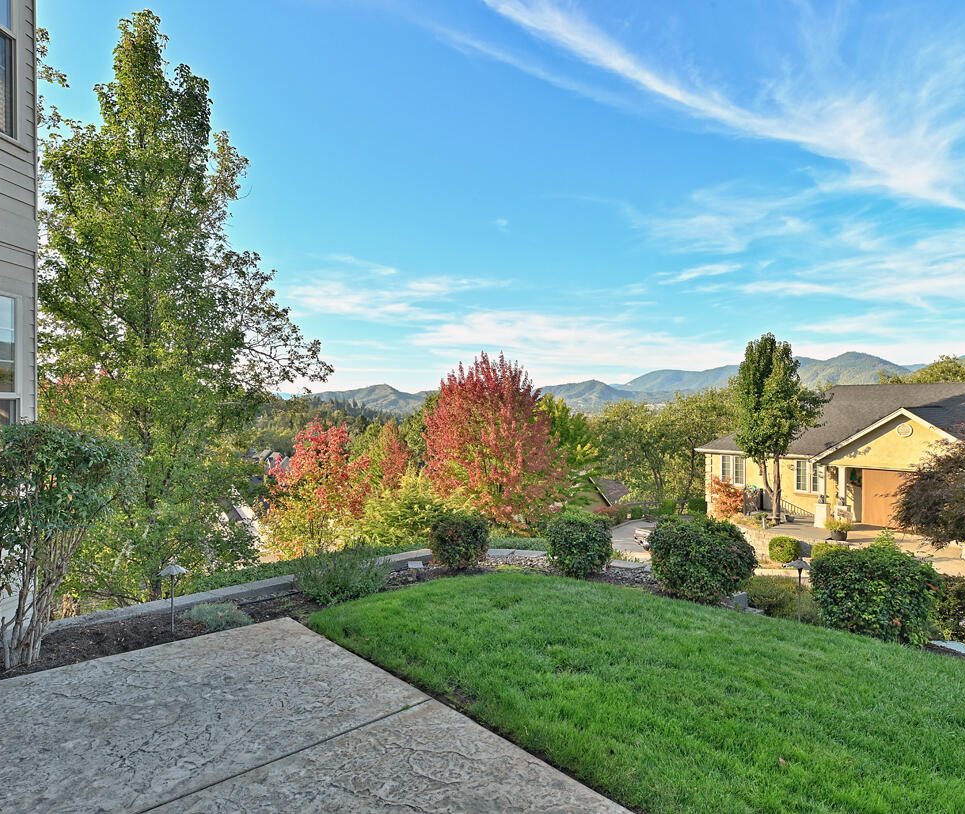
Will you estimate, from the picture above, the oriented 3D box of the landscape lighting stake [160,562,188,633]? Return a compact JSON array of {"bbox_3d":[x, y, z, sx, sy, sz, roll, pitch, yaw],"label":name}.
[{"bbox_3d":[-2.148,1.326,4.250,0.190,0.480,0.190,0,0,0],"label":"landscape lighting stake"}]

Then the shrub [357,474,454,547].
[{"bbox_3d":[-1.155,1.660,9.400,1.550,1.280,1.400,0,0,-7],"label":"shrub"}]

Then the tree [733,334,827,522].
[{"bbox_3d":[11.394,0.828,23.500,3.400,7.200,3.400,0,0,0],"label":"tree"}]

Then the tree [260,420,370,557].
[{"bbox_3d":[-3.556,1.870,13.000,2.300,3.160,2.200,0,0,-15],"label":"tree"}]

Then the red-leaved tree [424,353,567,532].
[{"bbox_3d":[0.354,1.200,18.000,4.150,5.600,4.000,0,0,1],"label":"red-leaved tree"}]

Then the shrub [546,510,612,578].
[{"bbox_3d":[0.961,1.355,6.050,0.660,0.650,0.640,0,0,9],"label":"shrub"}]

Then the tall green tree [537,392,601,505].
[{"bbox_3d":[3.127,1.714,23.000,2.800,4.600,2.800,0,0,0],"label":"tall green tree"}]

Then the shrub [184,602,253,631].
[{"bbox_3d":[-1.932,1.520,4.450,0.490,0.170,0.420,0,0,0],"label":"shrub"}]

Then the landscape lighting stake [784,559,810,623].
[{"bbox_3d":[2.368,1.368,4.560,0.205,0.485,0.205,0,0,27],"label":"landscape lighting stake"}]

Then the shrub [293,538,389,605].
[{"bbox_3d":[-1.244,1.400,5.350,0.820,0.480,0.720,0,0,-13],"label":"shrub"}]

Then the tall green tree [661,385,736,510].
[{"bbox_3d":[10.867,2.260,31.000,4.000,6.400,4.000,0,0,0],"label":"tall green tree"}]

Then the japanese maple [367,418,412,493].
[{"bbox_3d":[-4.069,2.278,27.000,2.100,3.600,2.100,0,0,0],"label":"japanese maple"}]

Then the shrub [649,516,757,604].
[{"bbox_3d":[1.946,1.349,5.400,0.900,0.750,0.870,0,0,0],"label":"shrub"}]

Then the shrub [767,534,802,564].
[{"bbox_3d":[9.300,4.405,18.800,0.930,0.870,0.920,0,0,26],"label":"shrub"}]

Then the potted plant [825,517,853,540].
[{"bbox_3d":[13.120,4.478,22.500,1.000,0.850,1.000,0,0,0],"label":"potted plant"}]

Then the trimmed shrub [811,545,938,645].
[{"bbox_3d":[3.018,1.443,4.700,0.900,0.740,0.880,0,0,0],"label":"trimmed shrub"}]

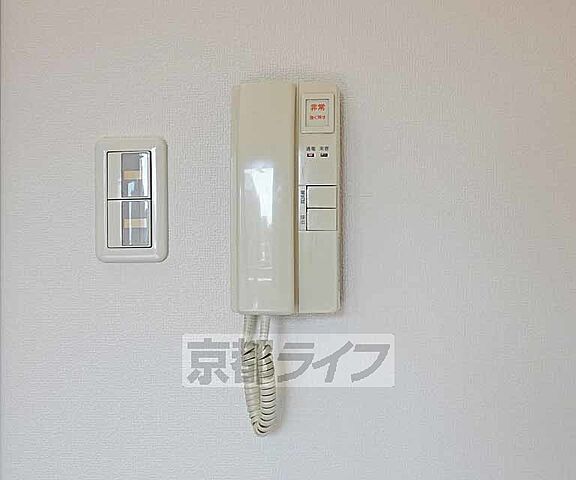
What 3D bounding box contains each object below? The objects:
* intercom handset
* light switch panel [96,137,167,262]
[{"bbox_3d":[-0.001,0.016,0.735,0.102,0.330,0.060,0,-1,0],"label":"intercom handset"},{"bbox_3d":[-0.148,-0.038,0.758,0.070,0.120,0.012,0,-1,0],"label":"light switch panel"}]

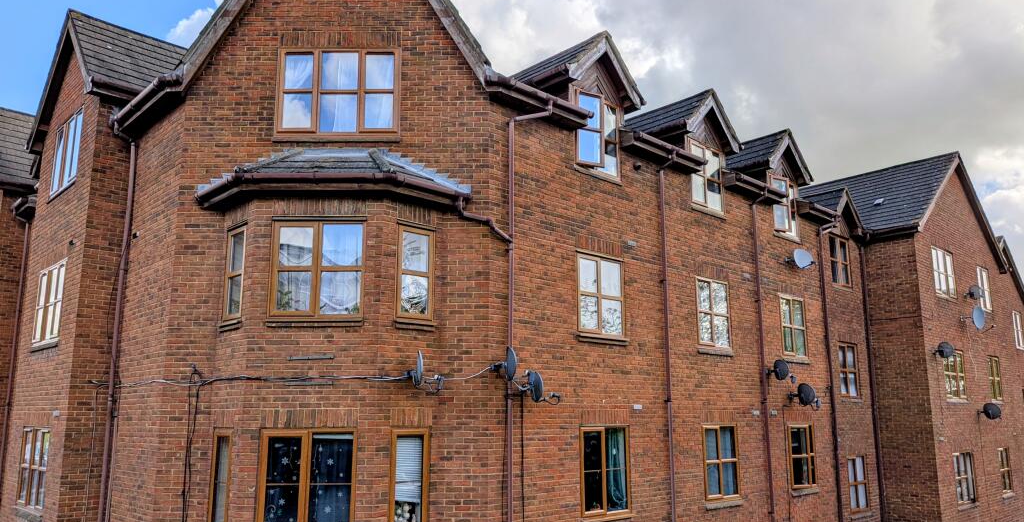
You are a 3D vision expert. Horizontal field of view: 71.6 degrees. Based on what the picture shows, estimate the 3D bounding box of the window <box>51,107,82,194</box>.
[{"bbox_3d":[-7.762,-1.873,12.372,1.561,1.279,0.120,-11,-15,43],"label":"window"}]

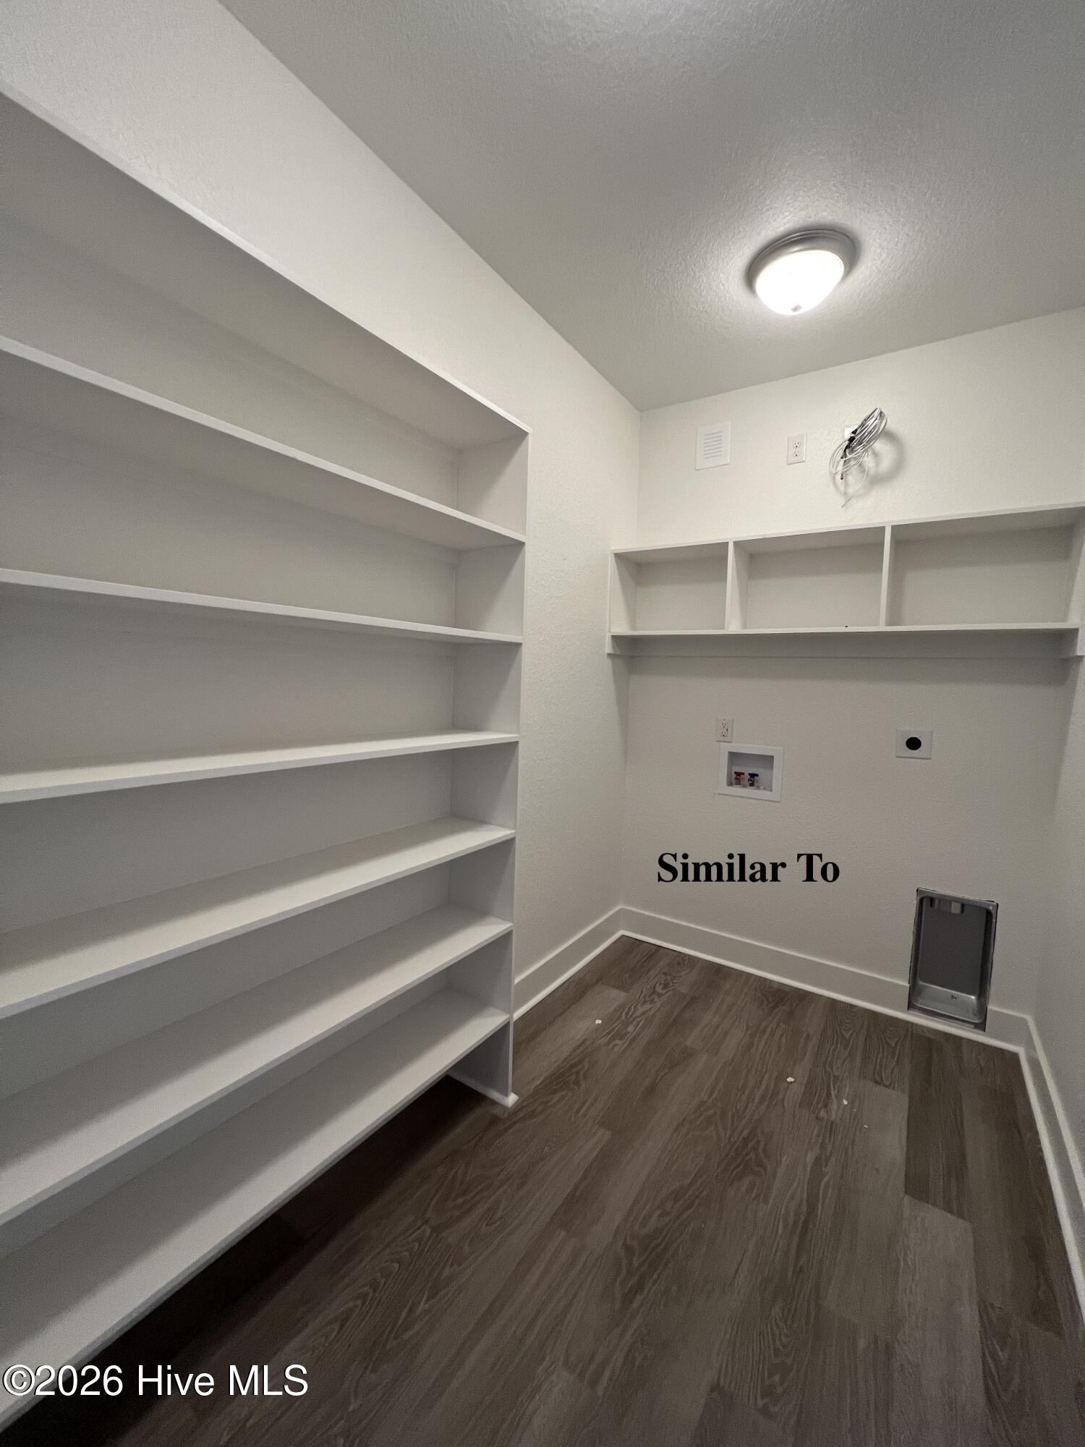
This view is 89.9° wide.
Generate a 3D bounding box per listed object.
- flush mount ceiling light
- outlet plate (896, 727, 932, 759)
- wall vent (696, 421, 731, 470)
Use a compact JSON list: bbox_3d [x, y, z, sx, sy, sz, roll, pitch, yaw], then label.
[{"bbox_3d":[0.828,-1.409,1.757,0.322,0.125,0.322,5,5,31],"label":"flush mount ceiling light"},{"bbox_3d":[1.511,0.086,2.209,0.118,0.115,0.012,5,5,31],"label":"outlet plate"},{"bbox_3d":[0.801,-1.305,2.555,0.157,0.190,0.015,5,5,31],"label":"wall vent"}]

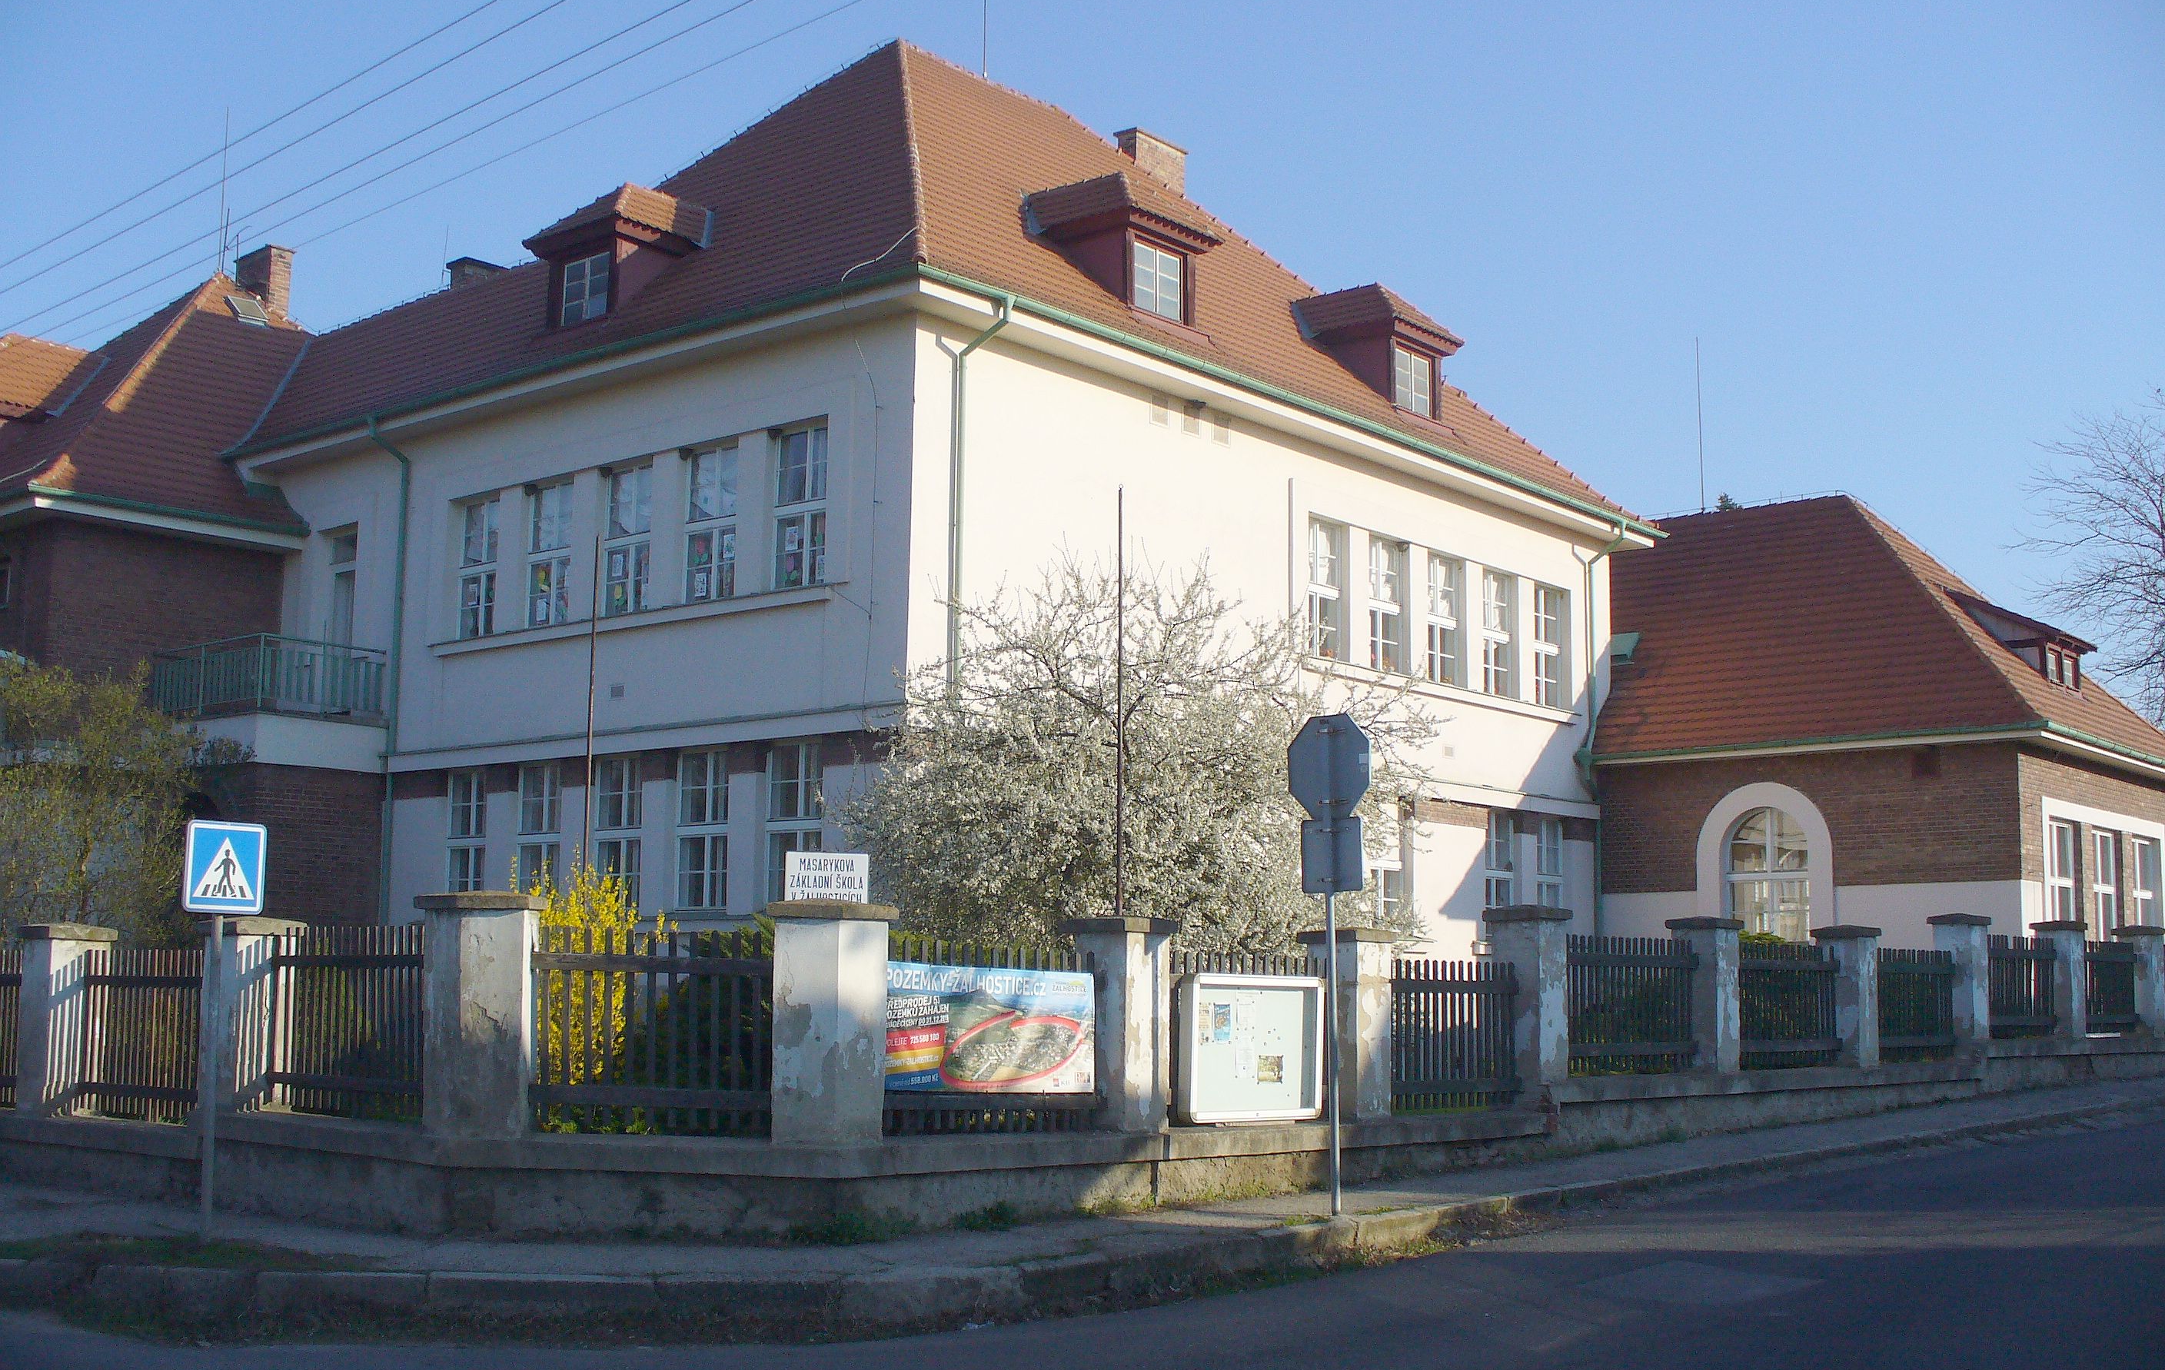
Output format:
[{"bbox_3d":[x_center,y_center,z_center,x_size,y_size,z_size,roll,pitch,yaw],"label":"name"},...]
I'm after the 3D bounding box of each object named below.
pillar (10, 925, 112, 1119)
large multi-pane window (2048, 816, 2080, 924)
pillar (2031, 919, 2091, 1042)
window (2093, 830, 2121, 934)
[{"bbox_3d":[-7.301,2.401,16.701,0.510,1.360,0.510,-6,-10,40],"label":"pillar"},{"bbox_3d":[14.682,2.974,34.826,0.170,1.908,1.463,-6,-10,40],"label":"large multi-pane window"},{"bbox_3d":[12.154,3.675,28.881,0.540,1.447,0.540,-6,-10,40],"label":"pillar"},{"bbox_3d":[16.004,3.244,36.379,0.170,1.833,1.436,-6,-10,40],"label":"window"}]

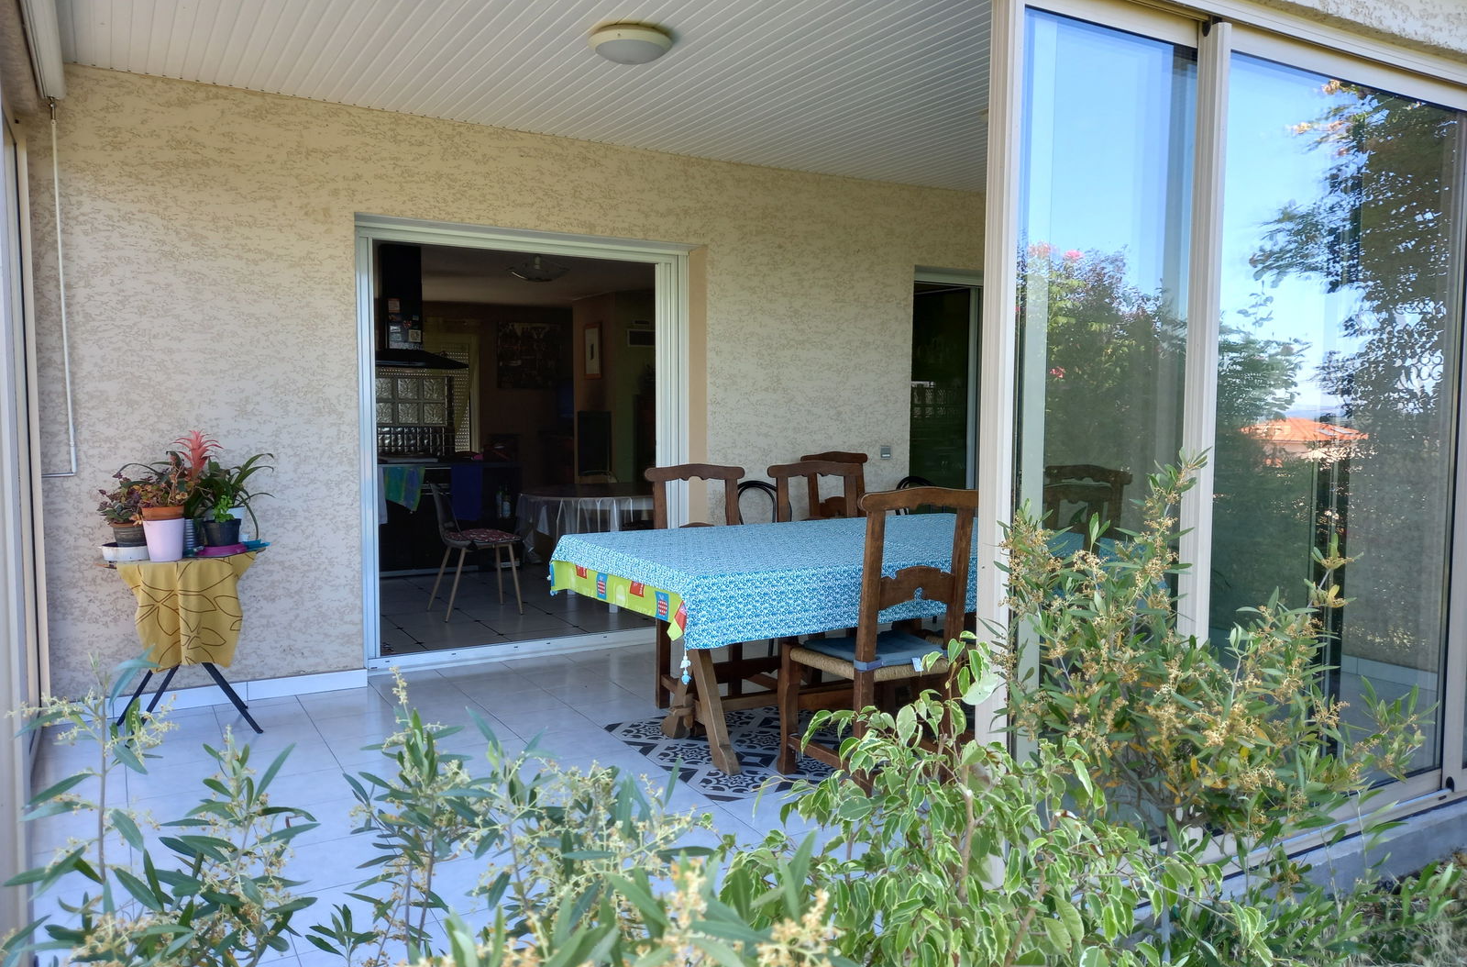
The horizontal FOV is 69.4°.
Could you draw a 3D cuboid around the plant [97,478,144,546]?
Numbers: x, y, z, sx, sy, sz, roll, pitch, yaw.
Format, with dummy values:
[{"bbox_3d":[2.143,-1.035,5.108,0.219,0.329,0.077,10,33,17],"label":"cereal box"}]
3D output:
[{"bbox_3d":[-2.325,0.132,4.037,0.180,0.285,0.180,-2,5,-31],"label":"plant"}]

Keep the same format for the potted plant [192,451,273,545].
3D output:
[{"bbox_3d":[-2.059,0.059,4.329,0.300,0.390,0.270,-2,5,-31],"label":"potted plant"}]

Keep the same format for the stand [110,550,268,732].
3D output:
[{"bbox_3d":[-2.206,0.634,4.273,0.590,0.720,0.490,-2,5,-31],"label":"stand"}]

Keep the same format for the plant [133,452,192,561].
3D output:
[{"bbox_3d":[-2.178,0.084,4.051,0.210,0.420,0.210,-2,5,-31],"label":"plant"}]

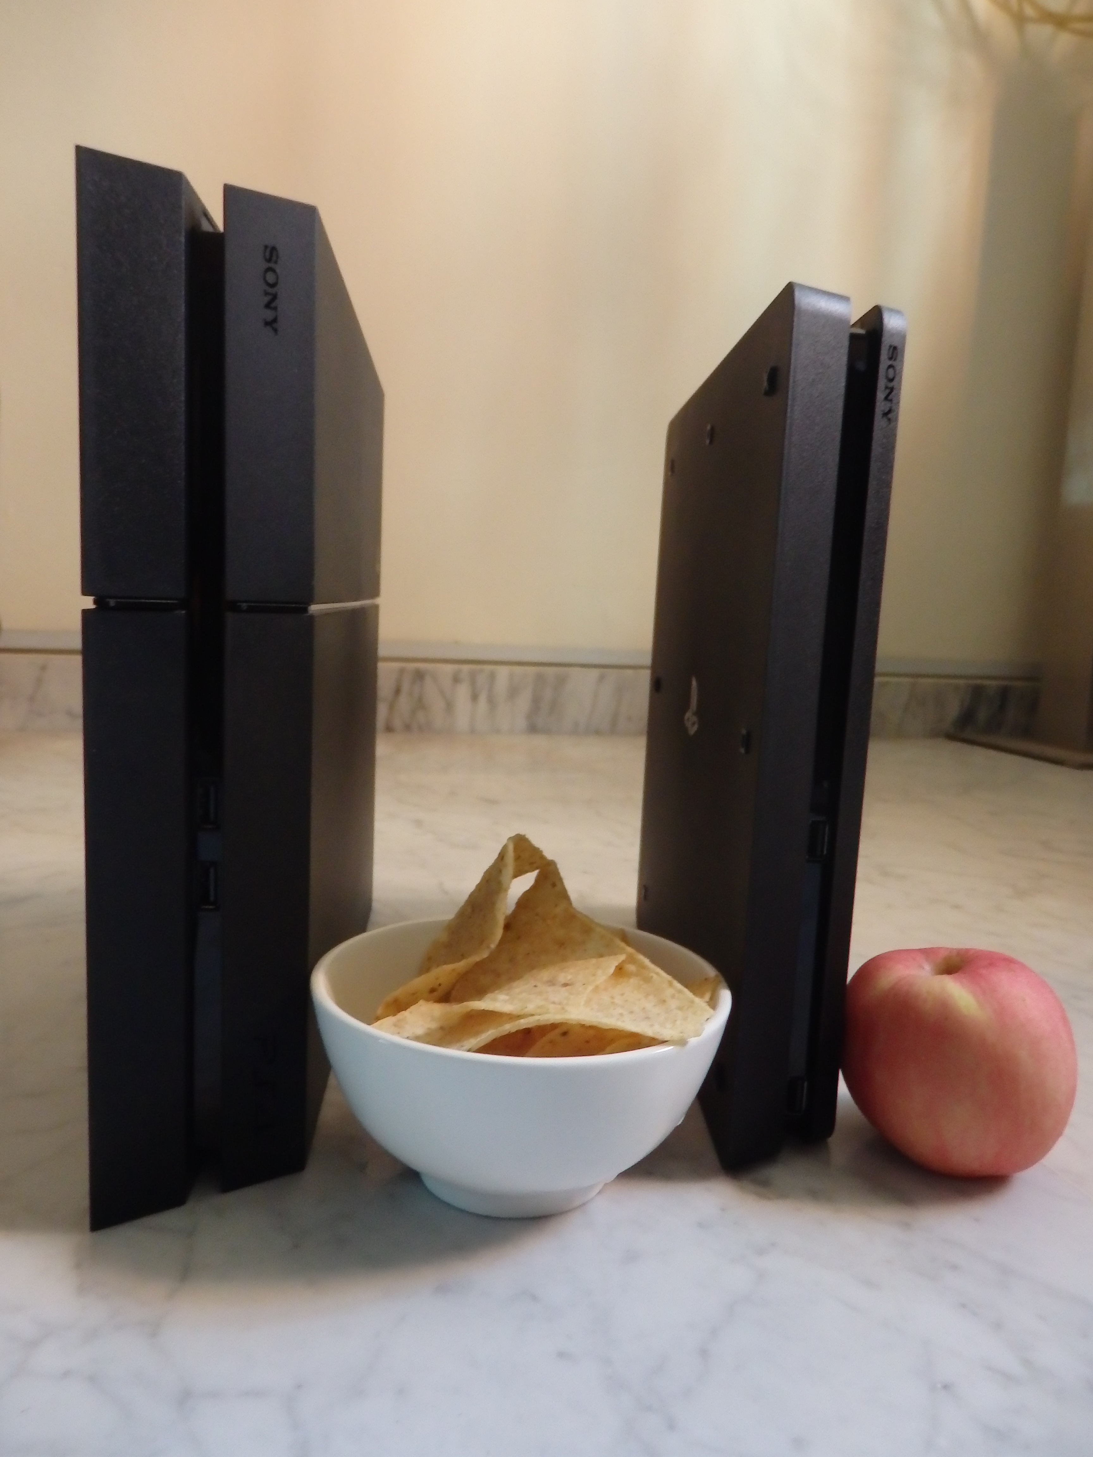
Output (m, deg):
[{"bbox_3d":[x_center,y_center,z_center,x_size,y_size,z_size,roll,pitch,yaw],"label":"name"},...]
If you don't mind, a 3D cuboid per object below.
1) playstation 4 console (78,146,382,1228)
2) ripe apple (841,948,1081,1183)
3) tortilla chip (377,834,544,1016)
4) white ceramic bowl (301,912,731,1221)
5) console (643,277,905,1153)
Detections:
[{"bbox_3d":[-0.104,-0.021,0.418,0.053,0.275,0.305,2,8,-5],"label":"playstation 4 console"},{"bbox_3d":[0.131,0.105,0.336,0.072,0.067,0.072,3,8,0],"label":"ripe apple"},{"bbox_3d":[-0.026,0.061,0.325,0.057,0.056,0.045,3,8,0],"label":"tortilla chip"},{"bbox_3d":[-0.009,0.104,0.324,0.127,0.061,0.127,3,8,0],"label":"white ceramic bowl"},{"bbox_3d":[0.078,-0.010,0.442,0.039,0.265,0.288,2,8,-2],"label":"console"}]

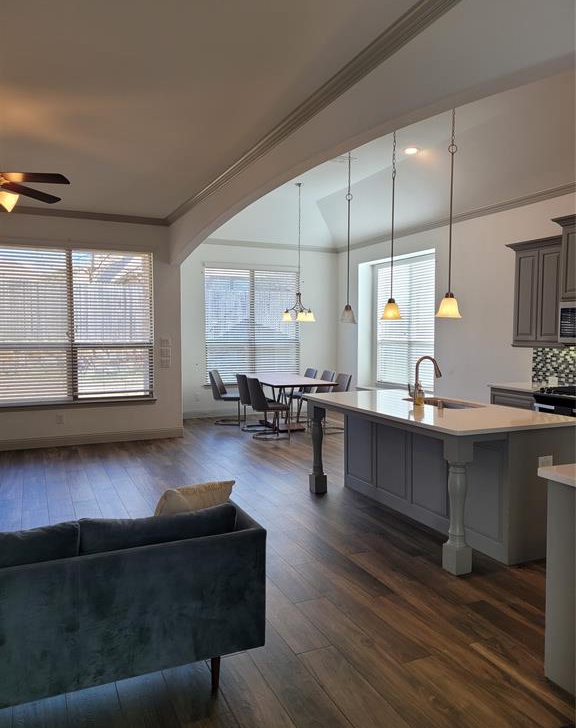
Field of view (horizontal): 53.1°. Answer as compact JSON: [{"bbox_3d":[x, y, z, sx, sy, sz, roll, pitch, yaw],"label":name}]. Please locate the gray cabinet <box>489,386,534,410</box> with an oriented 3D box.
[{"bbox_3d":[2.730,0.706,6.473,0.610,0.890,0.610,-1,4,-25],"label":"gray cabinet"}]

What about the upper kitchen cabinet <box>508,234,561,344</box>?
[{"bbox_3d":[2.821,-0.772,6.308,0.370,1.140,0.740,-1,4,-24],"label":"upper kitchen cabinet"}]

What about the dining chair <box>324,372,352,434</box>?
[{"bbox_3d":[0.642,0.596,8.644,0.570,0.860,0.460,-1,3,-17],"label":"dining chair"}]

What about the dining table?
[{"bbox_3d":[-0.016,0.616,9.148,0.950,0.760,2.000,-1,3,-15],"label":"dining table"}]

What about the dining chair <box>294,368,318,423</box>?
[{"bbox_3d":[0.220,0.523,9.769,0.540,0.865,0.460,-1,3,-20],"label":"dining chair"}]

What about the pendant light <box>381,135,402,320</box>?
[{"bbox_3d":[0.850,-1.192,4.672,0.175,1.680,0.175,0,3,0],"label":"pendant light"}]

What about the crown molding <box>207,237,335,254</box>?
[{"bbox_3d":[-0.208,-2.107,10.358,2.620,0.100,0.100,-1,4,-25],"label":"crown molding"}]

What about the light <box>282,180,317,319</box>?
[{"bbox_3d":[0.164,-1.669,8.809,0.520,2.080,0.520,0,3,0],"label":"light"}]

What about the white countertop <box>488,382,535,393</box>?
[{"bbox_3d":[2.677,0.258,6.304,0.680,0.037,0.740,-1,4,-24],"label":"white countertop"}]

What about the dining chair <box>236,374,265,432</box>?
[{"bbox_3d":[-0.492,0.575,8.983,0.570,0.860,0.460,-1,3,-11],"label":"dining chair"}]

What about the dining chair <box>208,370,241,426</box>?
[{"bbox_3d":[-0.959,0.542,9.396,0.540,0.865,0.460,0,3,2],"label":"dining chair"}]

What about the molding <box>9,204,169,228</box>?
[{"bbox_3d":[-2.565,-1.926,7.487,2.080,0.100,0.100,-1,4,-25],"label":"molding"}]

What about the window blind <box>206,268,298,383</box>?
[{"bbox_3d":[-0.607,-0.684,10.334,1.800,2.030,0.070,-1,4,-25],"label":"window blind"}]

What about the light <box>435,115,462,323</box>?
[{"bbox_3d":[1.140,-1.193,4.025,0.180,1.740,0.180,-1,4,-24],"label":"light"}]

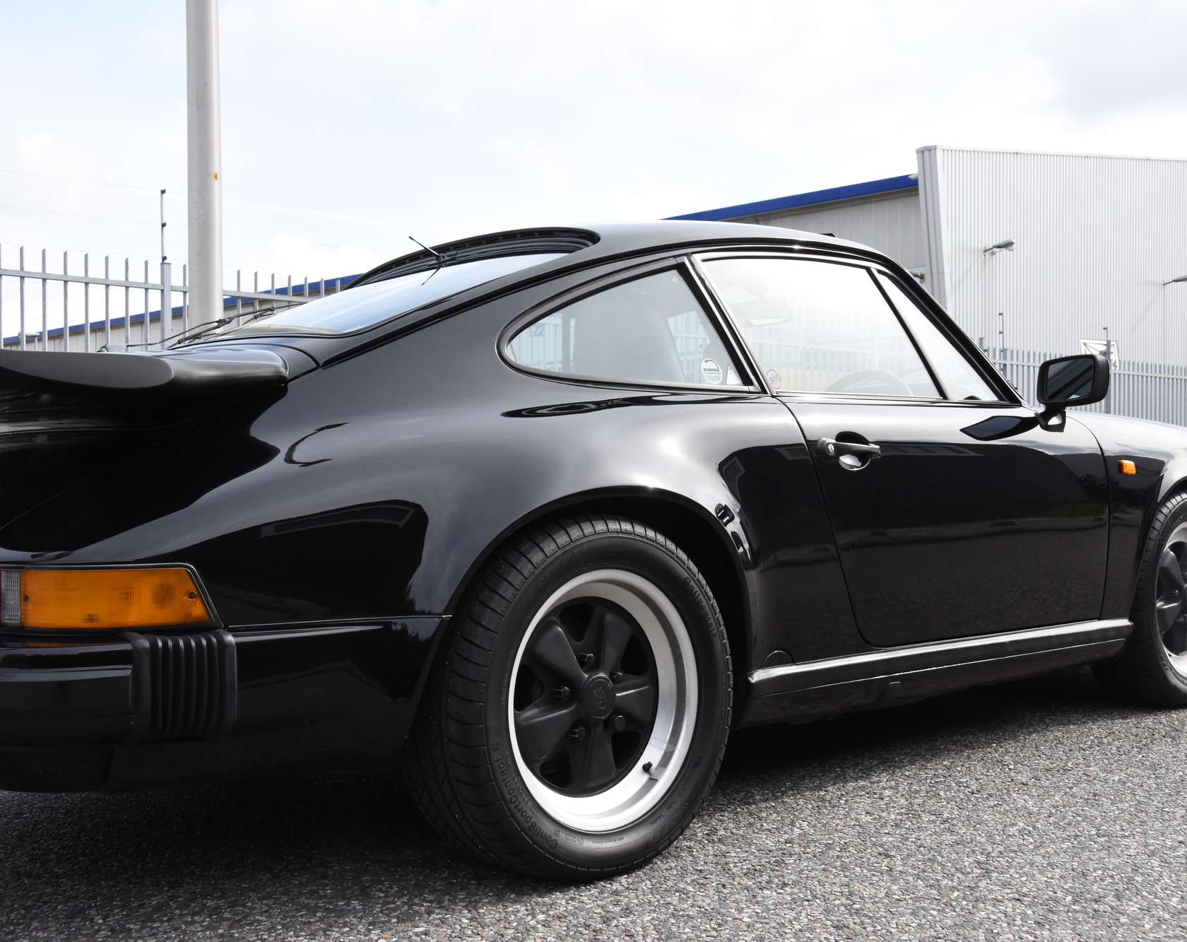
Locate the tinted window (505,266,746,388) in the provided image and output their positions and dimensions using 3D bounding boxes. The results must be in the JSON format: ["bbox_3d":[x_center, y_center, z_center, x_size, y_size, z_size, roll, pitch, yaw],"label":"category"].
[{"bbox_3d":[0.058,-0.290,2.497,0.563,0.285,0.050,-1,-25,-38],"label":"tinted window"}]

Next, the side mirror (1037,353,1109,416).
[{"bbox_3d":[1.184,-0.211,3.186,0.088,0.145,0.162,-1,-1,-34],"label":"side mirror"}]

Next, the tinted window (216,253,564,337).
[{"bbox_3d":[-0.559,-0.351,2.779,0.630,0.090,1.080,-25,16,-40],"label":"tinted window"}]

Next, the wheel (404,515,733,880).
[{"bbox_3d":[-0.040,0.387,2.282,0.630,0.622,0.225,-1,-1,-42],"label":"wheel"}]

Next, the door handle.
[{"bbox_3d":[0.529,-0.036,2.683,0.185,0.065,0.048,-1,-1,-42],"label":"door handle"}]

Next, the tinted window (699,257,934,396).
[{"bbox_3d":[0.517,-0.306,2.891,0.650,0.320,0.050,-1,-25,-42],"label":"tinted window"}]

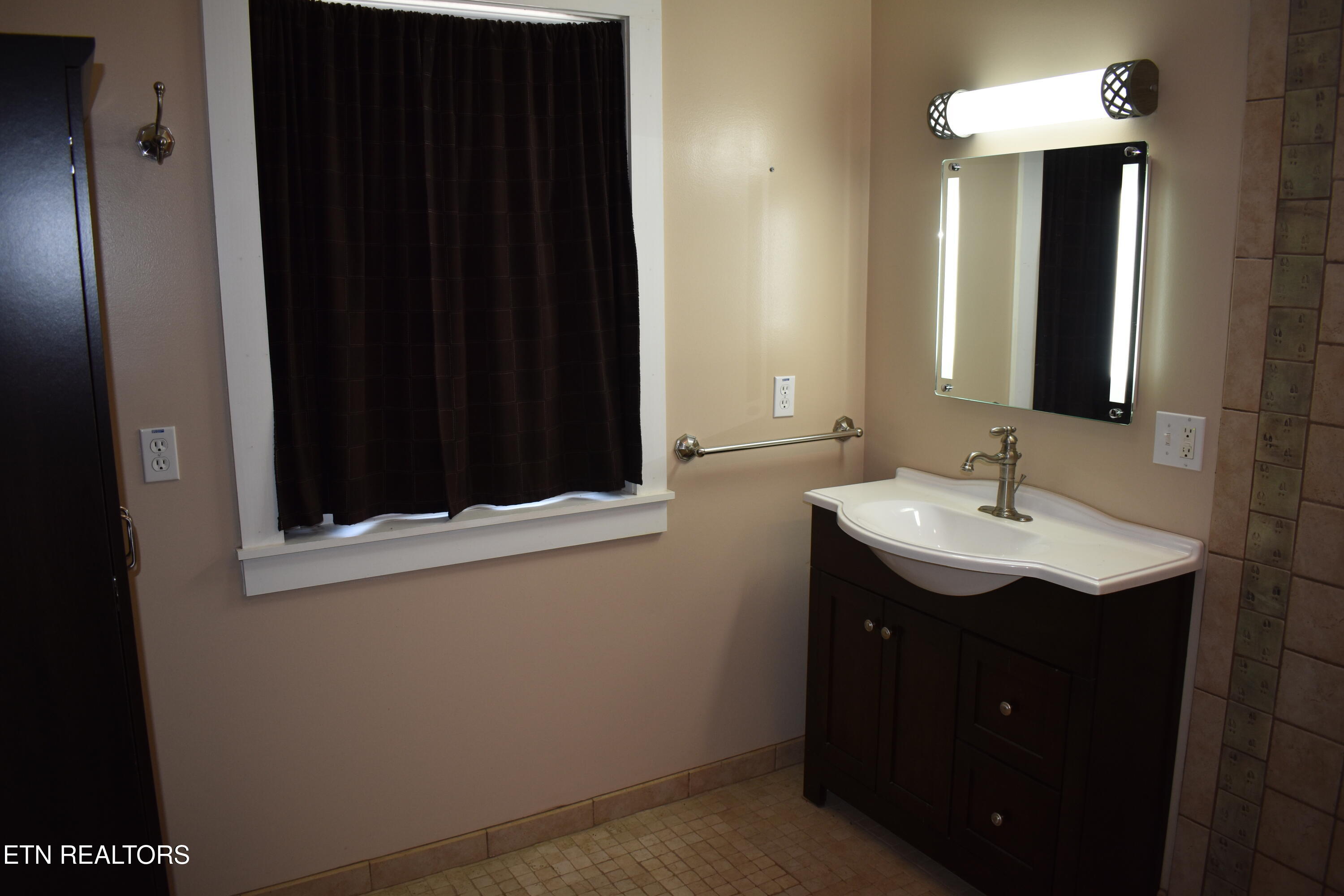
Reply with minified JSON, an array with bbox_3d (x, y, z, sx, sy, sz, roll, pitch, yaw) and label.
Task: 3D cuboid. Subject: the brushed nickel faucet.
[{"bbox_3d":[0.784,0.062,2.498,0.197,0.226,0.150,-6,12,-29],"label":"brushed nickel faucet"}]

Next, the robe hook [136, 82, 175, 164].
[{"bbox_3d":[-1.032,-0.648,2.014,0.072,0.156,0.068,-6,12,-29],"label":"robe hook"}]

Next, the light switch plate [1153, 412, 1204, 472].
[{"bbox_3d":[1.095,-0.015,2.175,0.008,0.116,0.116,-6,12,-29],"label":"light switch plate"}]

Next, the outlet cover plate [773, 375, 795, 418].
[{"bbox_3d":[0.325,-0.149,2.917,0.070,0.115,0.008,-6,12,-29],"label":"outlet cover plate"}]

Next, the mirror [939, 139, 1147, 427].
[{"bbox_3d":[0.876,-0.403,2.455,0.042,0.614,0.608,-6,12,-29],"label":"mirror"}]

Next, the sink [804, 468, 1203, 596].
[{"bbox_3d":[0.697,0.243,2.462,0.468,0.188,0.952,-6,12,-29],"label":"sink"}]

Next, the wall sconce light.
[{"bbox_3d":[0.846,-0.808,2.375,0.097,0.116,0.595,-6,12,-29],"label":"wall sconce light"}]

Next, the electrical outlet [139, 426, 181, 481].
[{"bbox_3d":[-1.083,0.015,2.133,0.069,0.114,0.008,-6,12,-29],"label":"electrical outlet"}]

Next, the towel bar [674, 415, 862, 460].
[{"bbox_3d":[0.303,-0.022,2.879,0.632,0.075,0.088,-6,12,-29],"label":"towel bar"}]

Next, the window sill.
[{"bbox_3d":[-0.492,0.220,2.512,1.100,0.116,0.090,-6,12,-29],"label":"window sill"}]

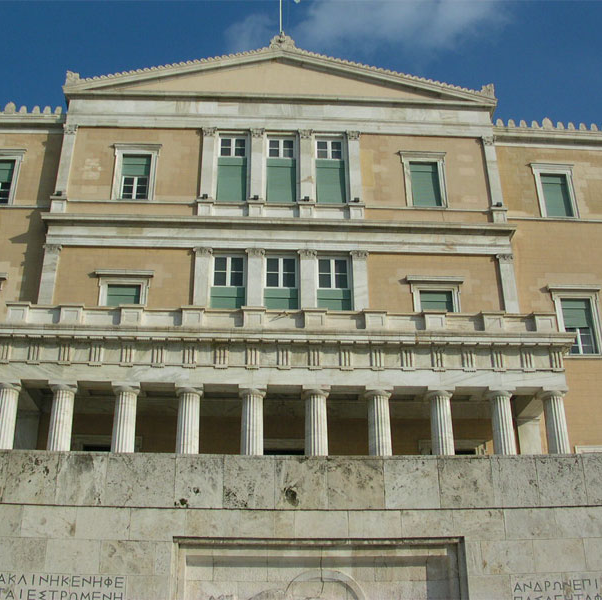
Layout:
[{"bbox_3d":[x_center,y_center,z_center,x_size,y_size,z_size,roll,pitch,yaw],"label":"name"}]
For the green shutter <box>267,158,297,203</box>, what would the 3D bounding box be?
[{"bbox_3d":[-0.909,-5.635,40.491,1.370,2.420,0.120,1,-26,-3],"label":"green shutter"}]

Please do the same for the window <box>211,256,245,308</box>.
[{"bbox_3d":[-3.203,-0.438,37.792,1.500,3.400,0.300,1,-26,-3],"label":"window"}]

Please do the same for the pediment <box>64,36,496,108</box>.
[{"bbox_3d":[-0.939,-11.358,42.615,21.327,4.068,1.200,1,-26,-3],"label":"pediment"}]

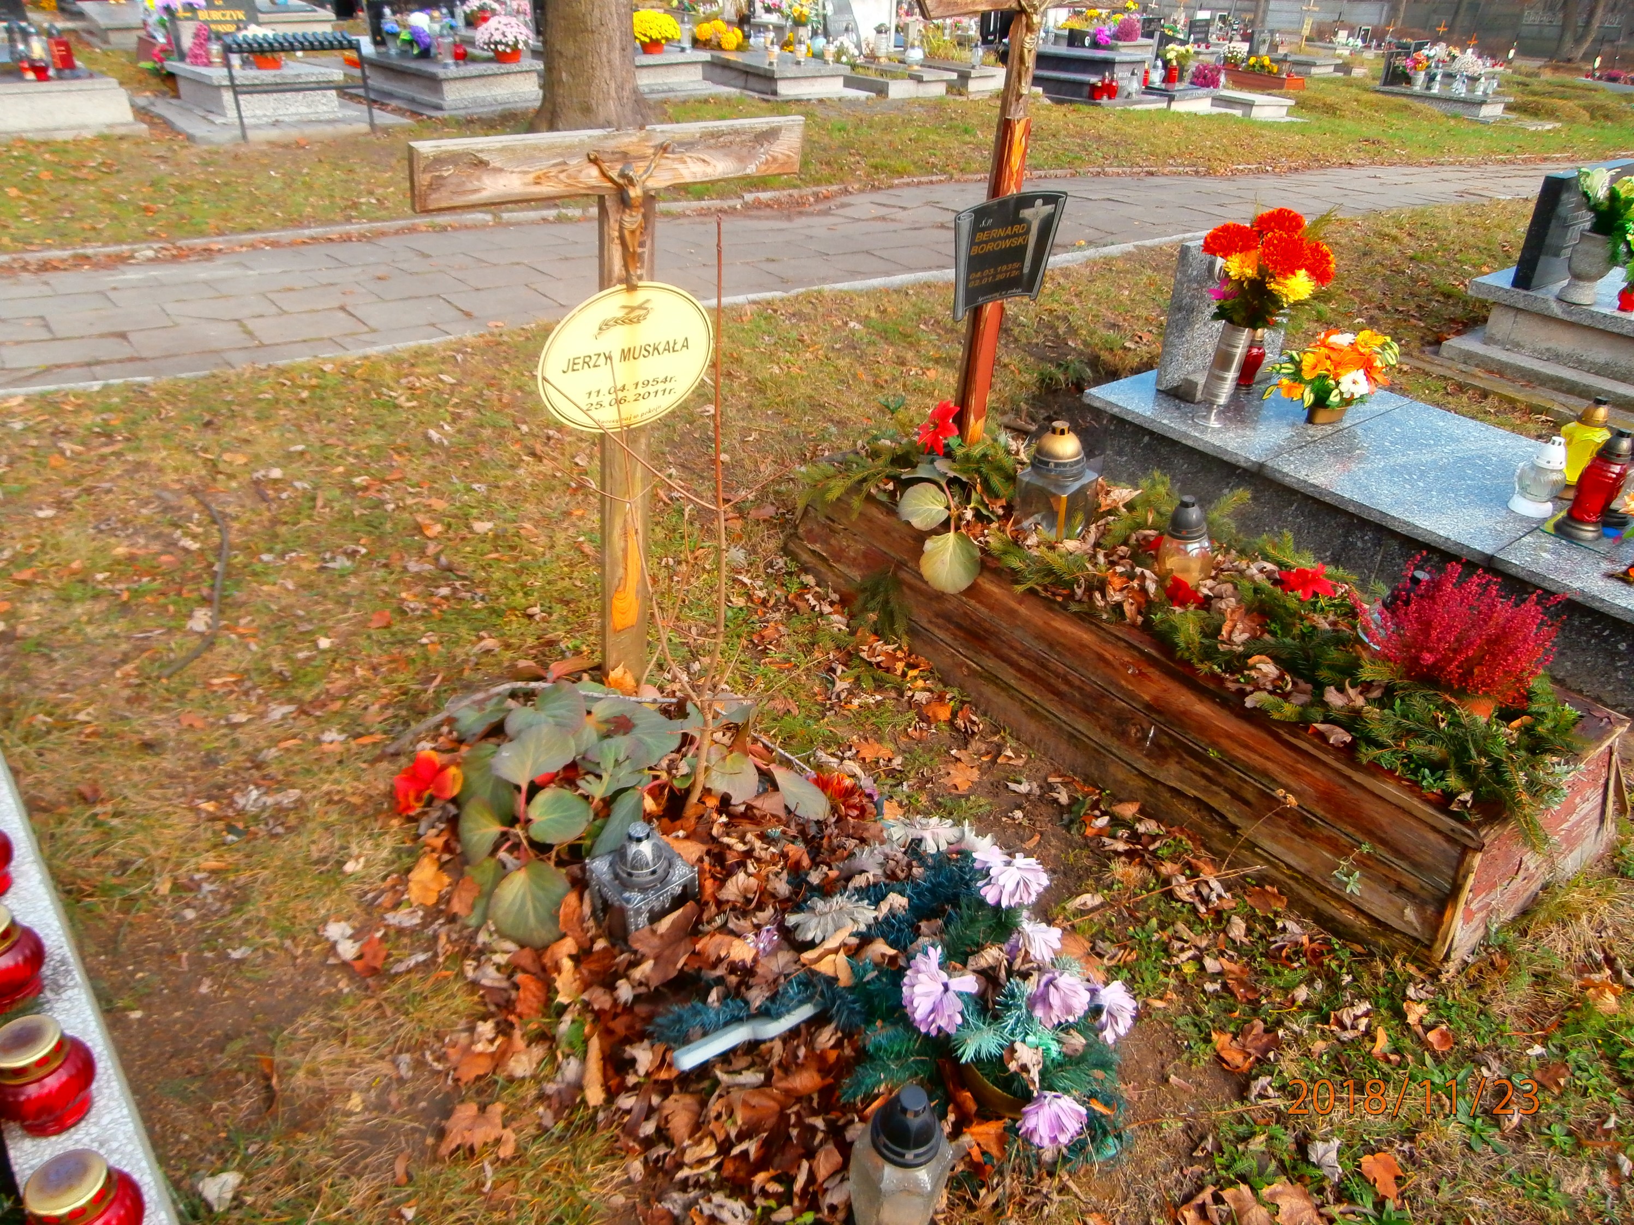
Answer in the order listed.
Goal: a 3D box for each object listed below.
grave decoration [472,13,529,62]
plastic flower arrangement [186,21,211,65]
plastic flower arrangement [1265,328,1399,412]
[{"bbox_3d":[-2.398,-4.391,8.650,0.440,0.310,0.440,-25,41,-38],"label":"grave decoration"},{"bbox_3d":[-4.162,-3.835,7.640,0.170,0.280,0.150,-25,41,-38],"label":"plastic flower arrangement"},{"bbox_3d":[1.527,-0.705,3.325,0.390,0.250,0.330,-21,39,-34],"label":"plastic flower arrangement"}]

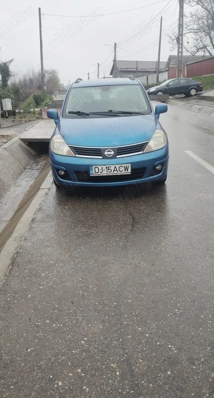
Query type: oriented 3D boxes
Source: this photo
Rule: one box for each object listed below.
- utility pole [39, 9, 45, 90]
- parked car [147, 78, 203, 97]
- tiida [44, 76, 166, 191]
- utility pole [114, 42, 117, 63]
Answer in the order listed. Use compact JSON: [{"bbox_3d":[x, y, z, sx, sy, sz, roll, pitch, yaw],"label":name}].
[{"bbox_3d":[-5.202,-11.492,27.240,0.220,7.300,0.220,-1,19,0],"label":"utility pole"},{"bbox_3d":[5.249,-8.926,26.839,4.580,1.460,1.760,-7,19,-9],"label":"parked car"},{"bbox_3d":[0.008,-1.385,6.080,1.740,1.540,4.270,-2,19,0],"label":"tiida"},{"bbox_3d":[1.504,-22.852,58.787,0.290,8.400,0.290,-1,19,0],"label":"utility pole"}]

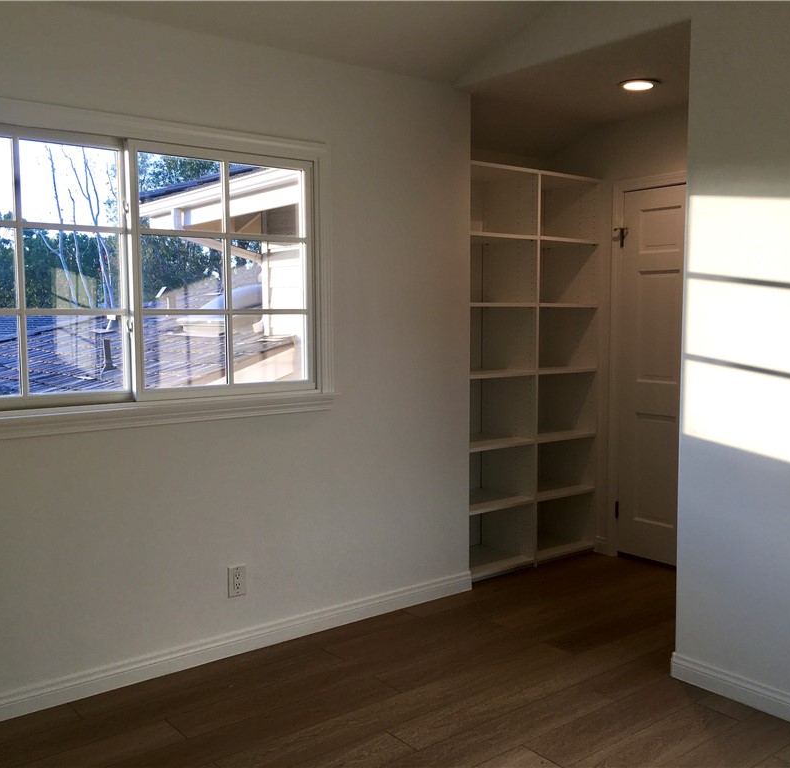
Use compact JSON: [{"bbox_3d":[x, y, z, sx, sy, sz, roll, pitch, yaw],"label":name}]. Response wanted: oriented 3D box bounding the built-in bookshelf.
[{"bbox_3d":[0.632,-0.070,4.730,1.029,2.119,0.417,-4,6,-38],"label":"built-in bookshelf"}]

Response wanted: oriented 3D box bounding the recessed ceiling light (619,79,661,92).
[{"bbox_3d":[1.124,-1.373,3.945,0.187,0.025,0.187,0,5,0],"label":"recessed ceiling light"}]

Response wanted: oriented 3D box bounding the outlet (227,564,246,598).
[{"bbox_3d":[-0.636,0.797,3.464,0.079,0.124,0.010,-4,6,-38],"label":"outlet"}]

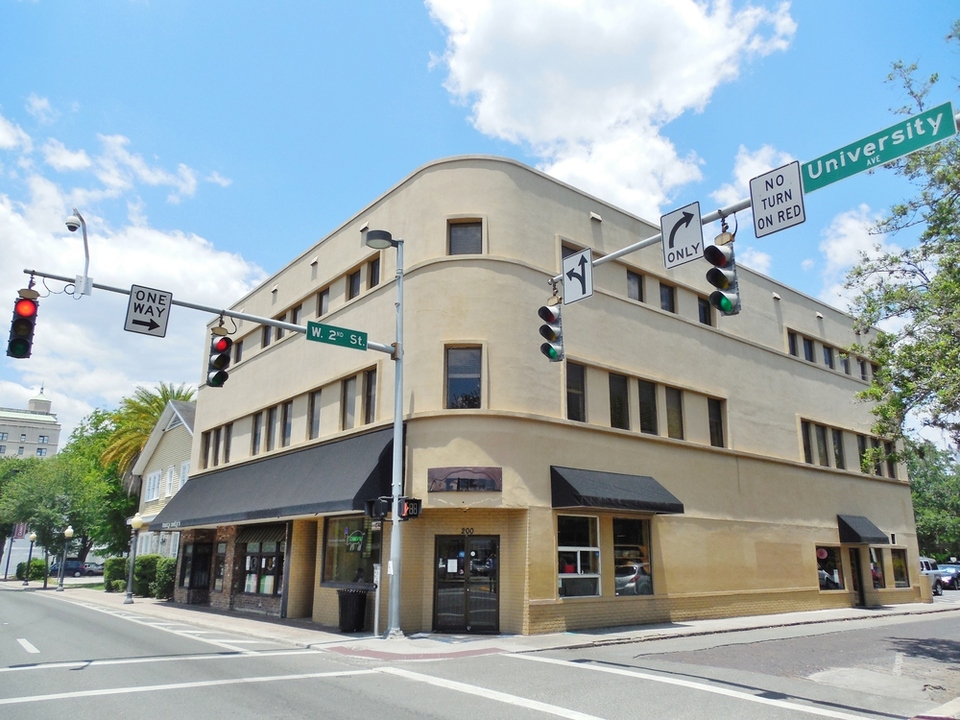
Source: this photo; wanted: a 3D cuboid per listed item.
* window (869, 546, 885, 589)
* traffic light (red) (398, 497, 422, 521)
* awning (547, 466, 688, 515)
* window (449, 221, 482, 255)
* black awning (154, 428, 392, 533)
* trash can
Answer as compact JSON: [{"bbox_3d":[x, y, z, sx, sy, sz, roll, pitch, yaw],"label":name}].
[{"bbox_3d":[15.182,7.981,26.557,1.053,1.485,0.120,13,-20,-37],"label":"window"},{"bbox_3d":[-1.581,3.389,15.768,0.451,0.451,0.281,13,-20,-37],"label":"traffic light (red)"},{"bbox_3d":[3.536,3.289,17.453,3.892,1.033,0.973,13,-20,-37],"label":"awning"},{"bbox_3d":[-0.365,-3.221,18.466,0.880,0.942,0.140,-2,-16,6],"label":"window"},{"bbox_3d":[-7.590,4.206,22.415,1.254,2.127,16.902,13,-20,-37],"label":"black awning"},{"bbox_3d":[-2.979,5.847,16.219,0.720,0.930,0.720,0,-16,0],"label":"trash can"}]

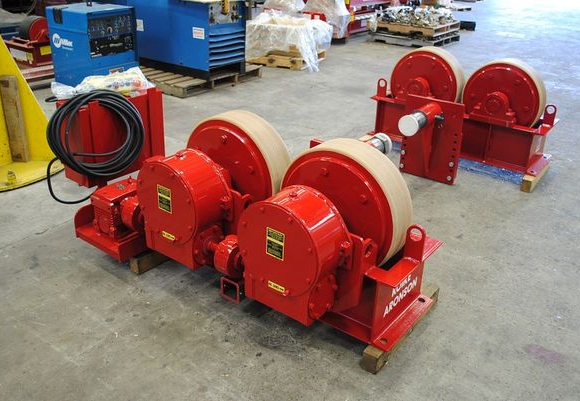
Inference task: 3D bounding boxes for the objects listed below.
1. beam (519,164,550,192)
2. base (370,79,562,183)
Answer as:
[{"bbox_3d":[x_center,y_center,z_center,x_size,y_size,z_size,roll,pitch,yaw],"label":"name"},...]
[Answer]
[{"bbox_3d":[2.007,-0.218,4.474,0.084,0.084,0.647,19,30,31],"label":"beam"},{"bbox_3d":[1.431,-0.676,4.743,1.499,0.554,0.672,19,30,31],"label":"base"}]

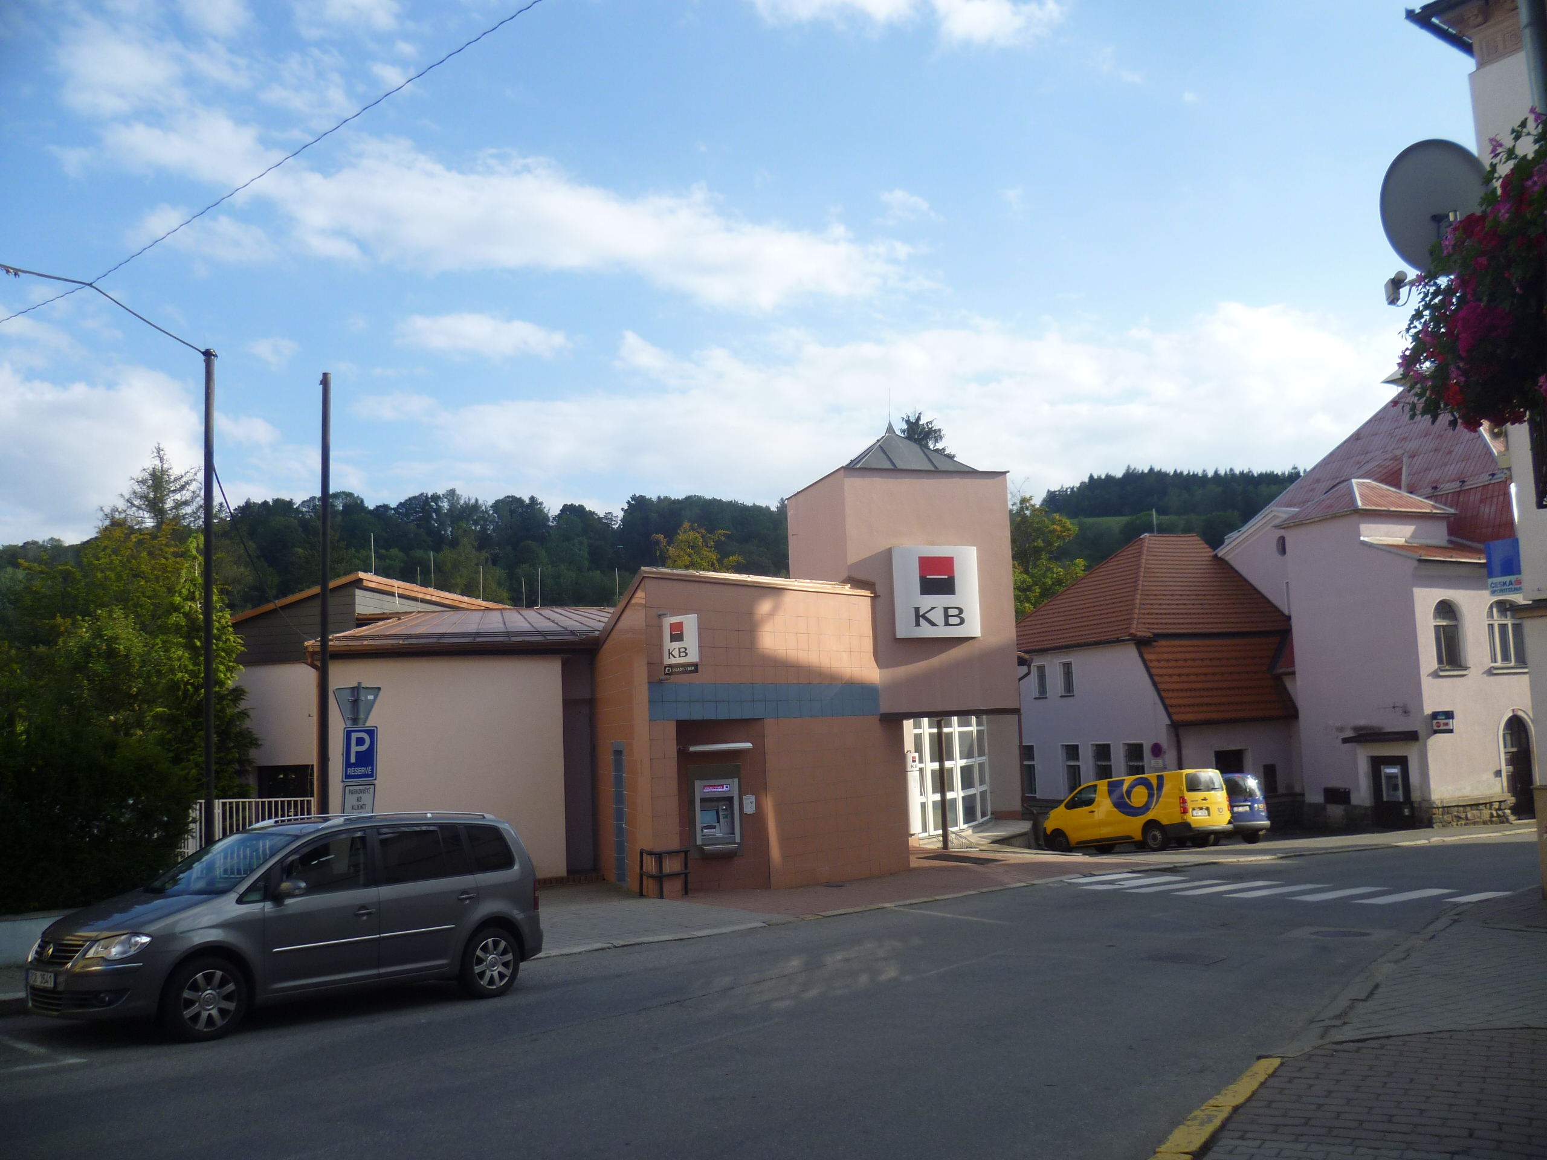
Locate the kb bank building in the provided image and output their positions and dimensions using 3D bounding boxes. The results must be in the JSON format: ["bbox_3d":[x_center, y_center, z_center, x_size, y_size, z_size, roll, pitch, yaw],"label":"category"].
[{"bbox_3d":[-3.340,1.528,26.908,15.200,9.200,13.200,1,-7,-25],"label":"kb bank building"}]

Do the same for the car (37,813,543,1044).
[{"bbox_3d":[-4.150,2.950,11.200,1.820,1.650,4.400,-7,-11,40],"label":"car"}]

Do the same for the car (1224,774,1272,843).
[{"bbox_3d":[11.480,6.480,35.000,1.810,1.840,4.390,3,-12,-32],"label":"car"}]

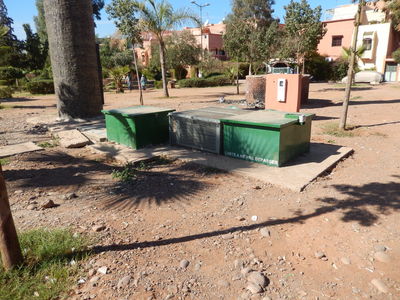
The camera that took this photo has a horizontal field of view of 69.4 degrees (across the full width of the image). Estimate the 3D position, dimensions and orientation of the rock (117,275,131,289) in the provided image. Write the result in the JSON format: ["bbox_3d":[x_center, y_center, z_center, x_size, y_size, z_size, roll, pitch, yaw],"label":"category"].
[{"bbox_3d":[-0.549,0.962,2.129,0.068,0.042,0.118,10,19,38],"label":"rock"}]

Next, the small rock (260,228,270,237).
[{"bbox_3d":[0.606,0.764,2.672,0.090,0.057,0.095,3,15,14],"label":"small rock"}]

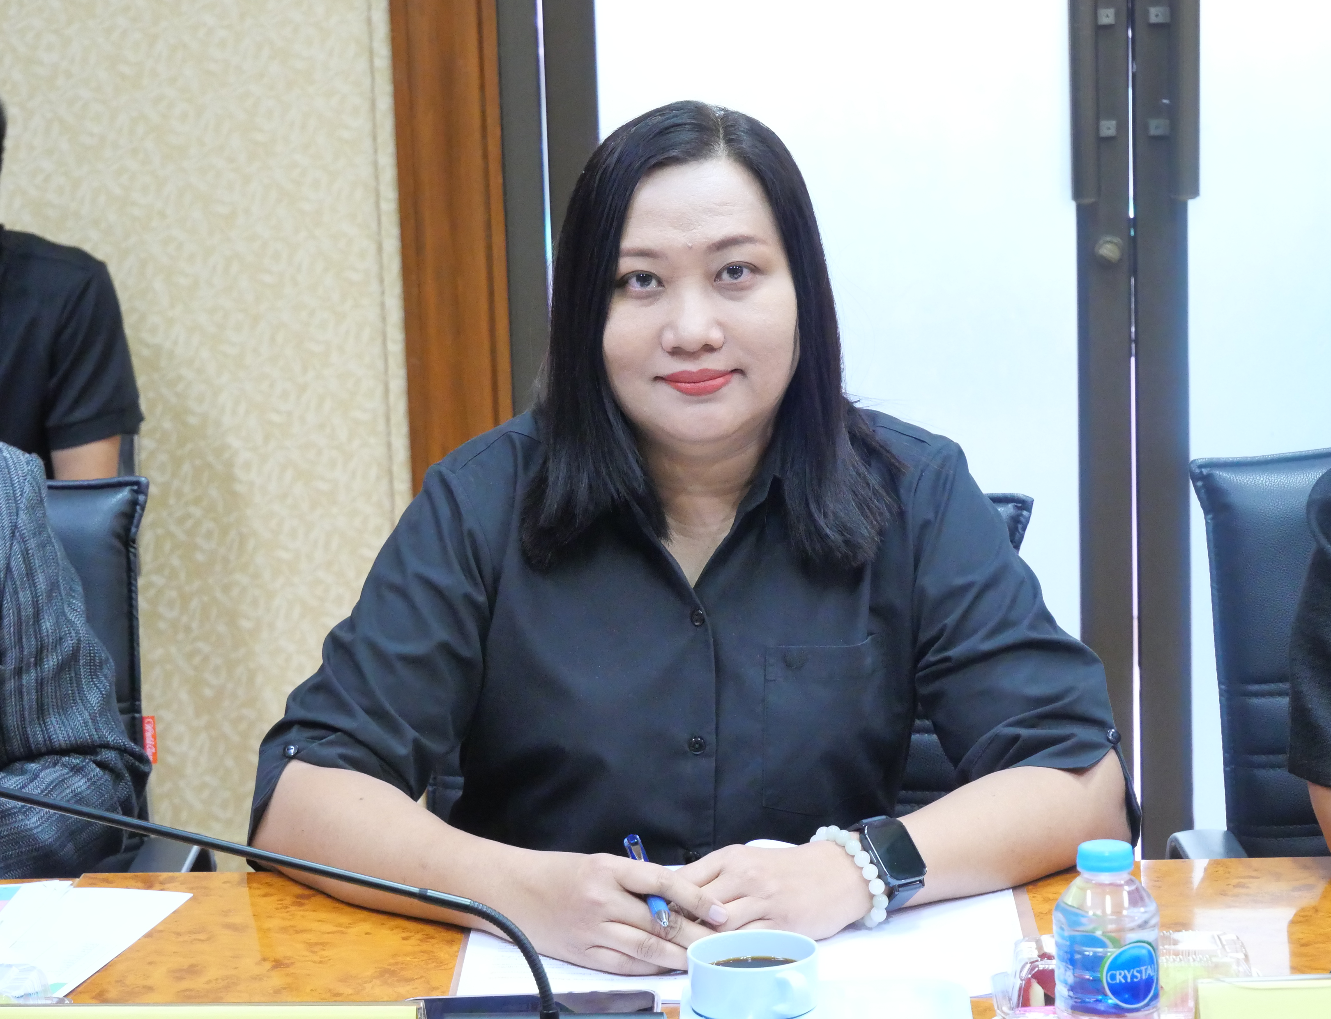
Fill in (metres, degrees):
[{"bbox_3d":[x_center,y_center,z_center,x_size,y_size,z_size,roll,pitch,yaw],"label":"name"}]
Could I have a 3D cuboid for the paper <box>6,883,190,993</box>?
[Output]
[{"bbox_3d":[-0.465,0.291,2.485,0.210,0.004,0.297,1,12,15],"label":"paper"}]

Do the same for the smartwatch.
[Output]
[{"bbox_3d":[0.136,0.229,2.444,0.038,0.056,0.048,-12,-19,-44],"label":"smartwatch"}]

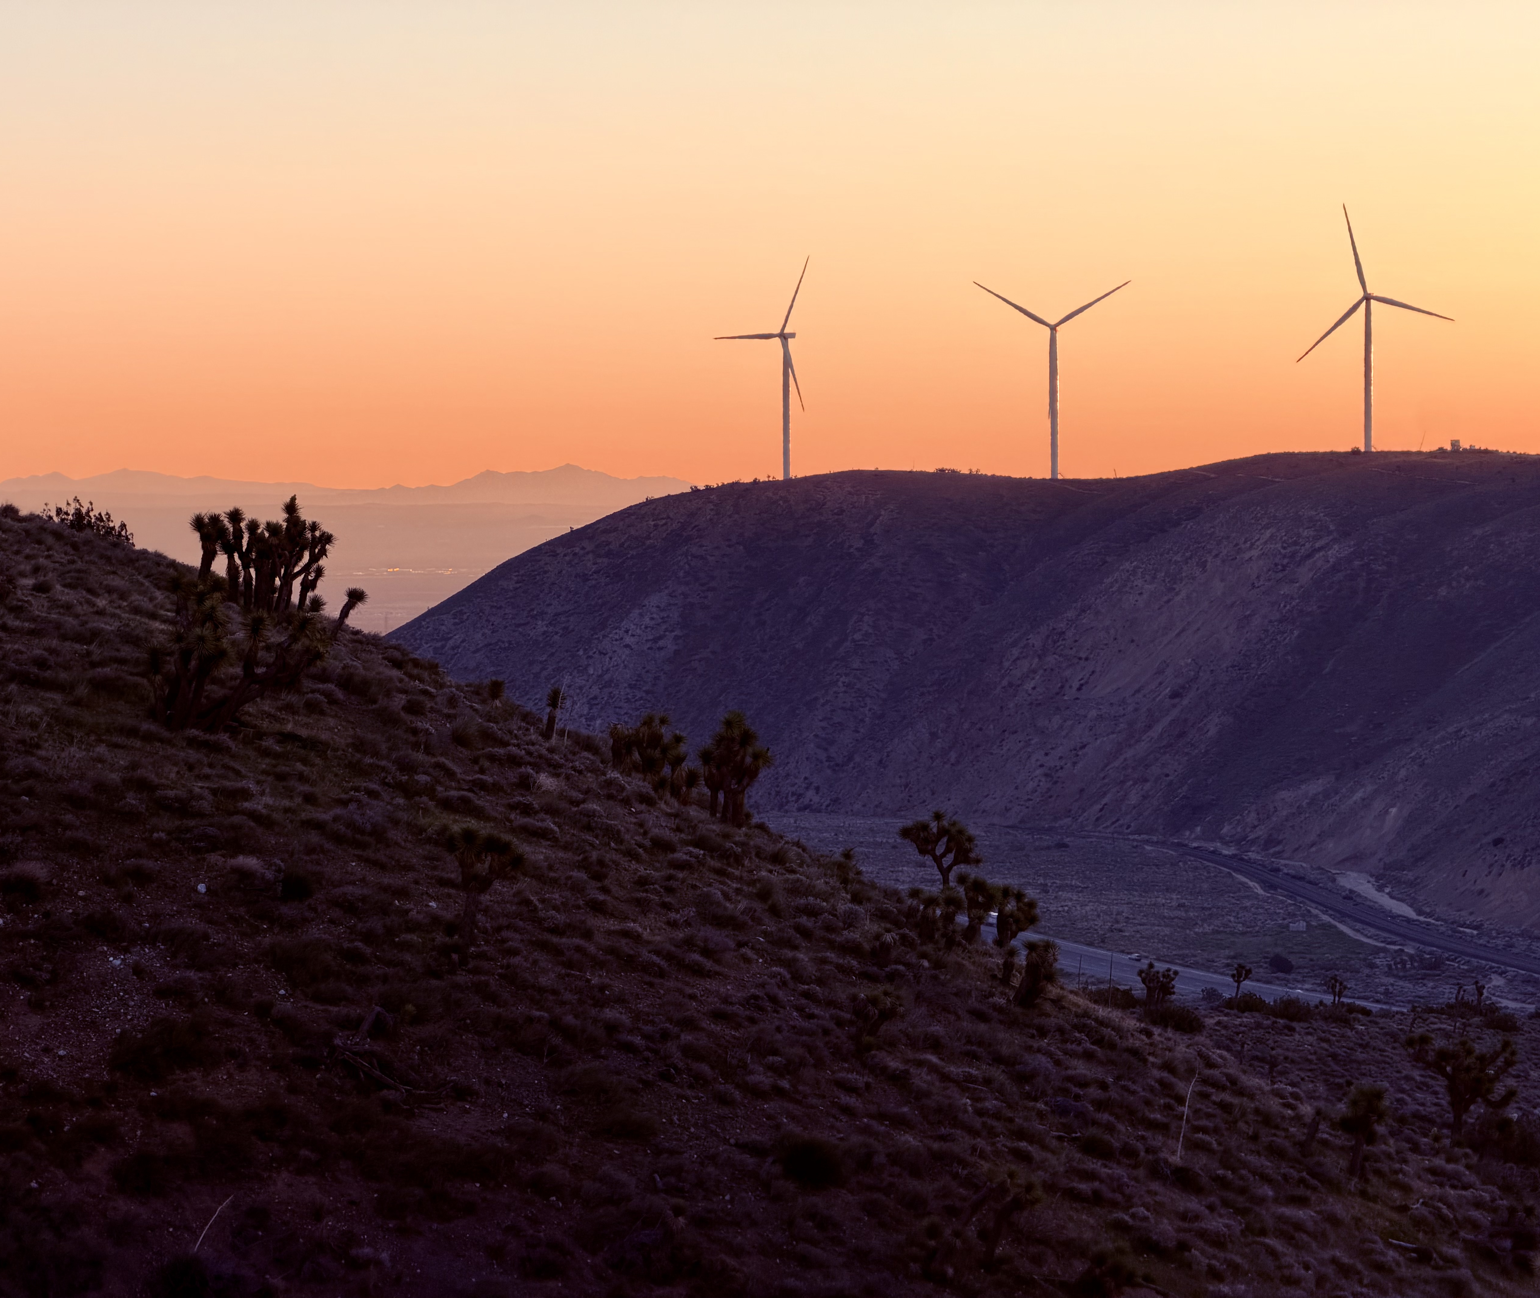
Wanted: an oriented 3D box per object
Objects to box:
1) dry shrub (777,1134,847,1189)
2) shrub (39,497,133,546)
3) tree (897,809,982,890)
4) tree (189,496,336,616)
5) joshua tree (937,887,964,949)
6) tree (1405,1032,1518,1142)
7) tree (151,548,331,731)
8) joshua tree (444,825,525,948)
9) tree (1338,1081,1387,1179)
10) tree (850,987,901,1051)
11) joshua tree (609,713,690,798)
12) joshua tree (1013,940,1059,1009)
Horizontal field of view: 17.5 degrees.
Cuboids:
[{"bbox_3d":[0.889,10.865,106.000,1.460,1.180,1.390,0,2,0],"label":"dry shrub"},{"bbox_3d":[-16.678,-3.085,122.000,2.244,1.247,1.907,0,2,0],"label":"shrub"},{"bbox_3d":[5.814,7.233,172.000,2.840,3.350,2.550,0,2,0],"label":"tree"},{"bbox_3d":[-13.829,-2.409,136.000,4.010,3.530,3.410,0,2,0],"label":"tree"},{"bbox_3d":[4.946,7.373,137.000,0.740,1.740,0.740,0,2,0],"label":"joshua tree"},{"bbox_3d":[22.409,14.239,162.000,3.680,3.640,3.130,0,2,0],"label":"tree"},{"bbox_3d":[-11.039,-0.155,104.000,3.830,3.830,3.250,0,2,0],"label":"tree"},{"bbox_3d":[-6.235,5.188,109.000,1.770,2.680,1.590,0,2,0],"label":"joshua tree"},{"bbox_3d":[16.128,13.112,136.000,1.320,2.570,1.260,0,2,0],"label":"tree"},{"bbox_3d":[2.531,8.892,120.000,1.200,1.530,1.140,0,2,0],"label":"tree"},{"bbox_3d":[-3.375,3.051,141.000,2.290,2.480,1.940,0,2,0],"label":"joshua tree"},{"bbox_3d":[6.908,8.455,130.000,1.200,1.760,1.140,0,2,0],"label":"joshua tree"}]

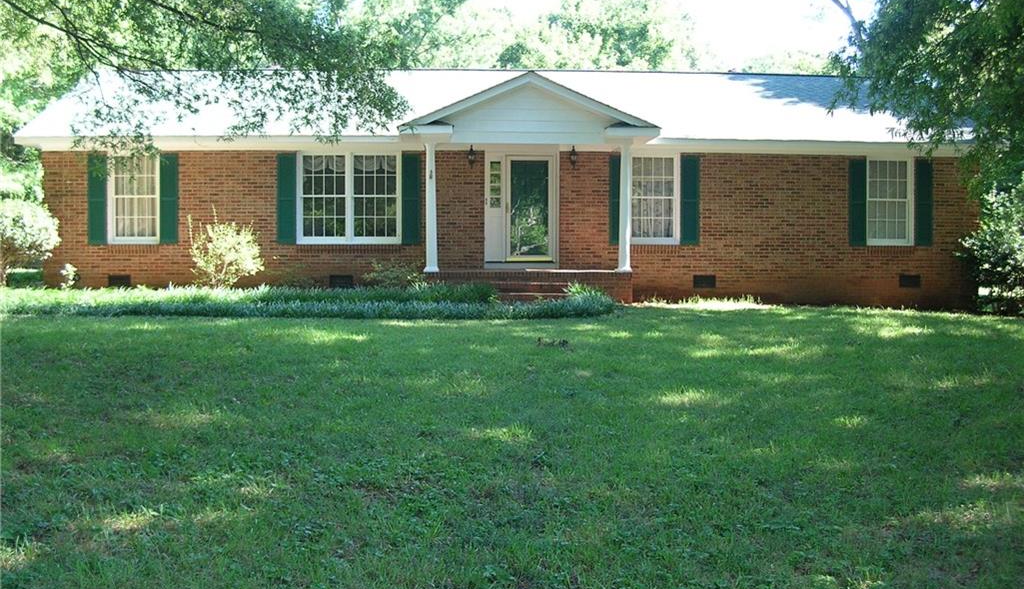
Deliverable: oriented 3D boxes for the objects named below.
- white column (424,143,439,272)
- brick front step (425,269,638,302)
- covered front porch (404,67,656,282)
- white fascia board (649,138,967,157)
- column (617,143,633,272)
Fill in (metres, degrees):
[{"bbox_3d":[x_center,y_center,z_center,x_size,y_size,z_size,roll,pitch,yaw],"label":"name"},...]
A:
[{"bbox_3d":[-1.426,-1.534,18.914,0.275,2.280,0.275,0,4,-4],"label":"white column"},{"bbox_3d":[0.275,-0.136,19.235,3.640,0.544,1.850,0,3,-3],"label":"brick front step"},{"bbox_3d":[0.268,-2.116,19.502,4.610,3.650,1.800,0,4,-4],"label":"covered front porch"},{"bbox_3d":[5.714,-2.847,20.229,6.300,0.200,0.130,0,4,-4],"label":"white fascia board"},{"bbox_3d":[2.015,-1.540,19.155,0.275,2.280,0.275,0,4,-4],"label":"column"}]

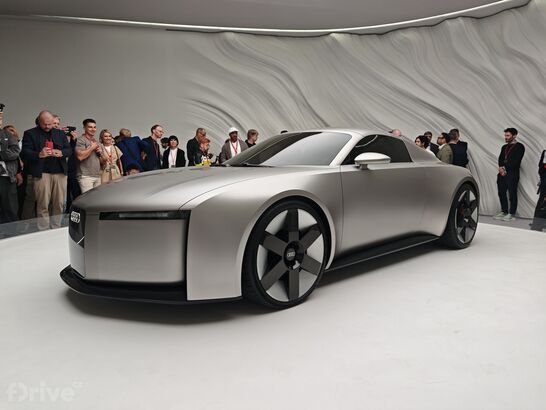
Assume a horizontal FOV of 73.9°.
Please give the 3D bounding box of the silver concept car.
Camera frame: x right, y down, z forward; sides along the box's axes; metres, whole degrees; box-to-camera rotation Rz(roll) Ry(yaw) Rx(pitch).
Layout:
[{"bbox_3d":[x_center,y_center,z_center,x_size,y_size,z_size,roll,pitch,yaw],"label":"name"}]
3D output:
[{"bbox_3d":[0.489,-0.150,3.748,4.520,1.280,1.970,-5,7,-40],"label":"silver concept car"}]

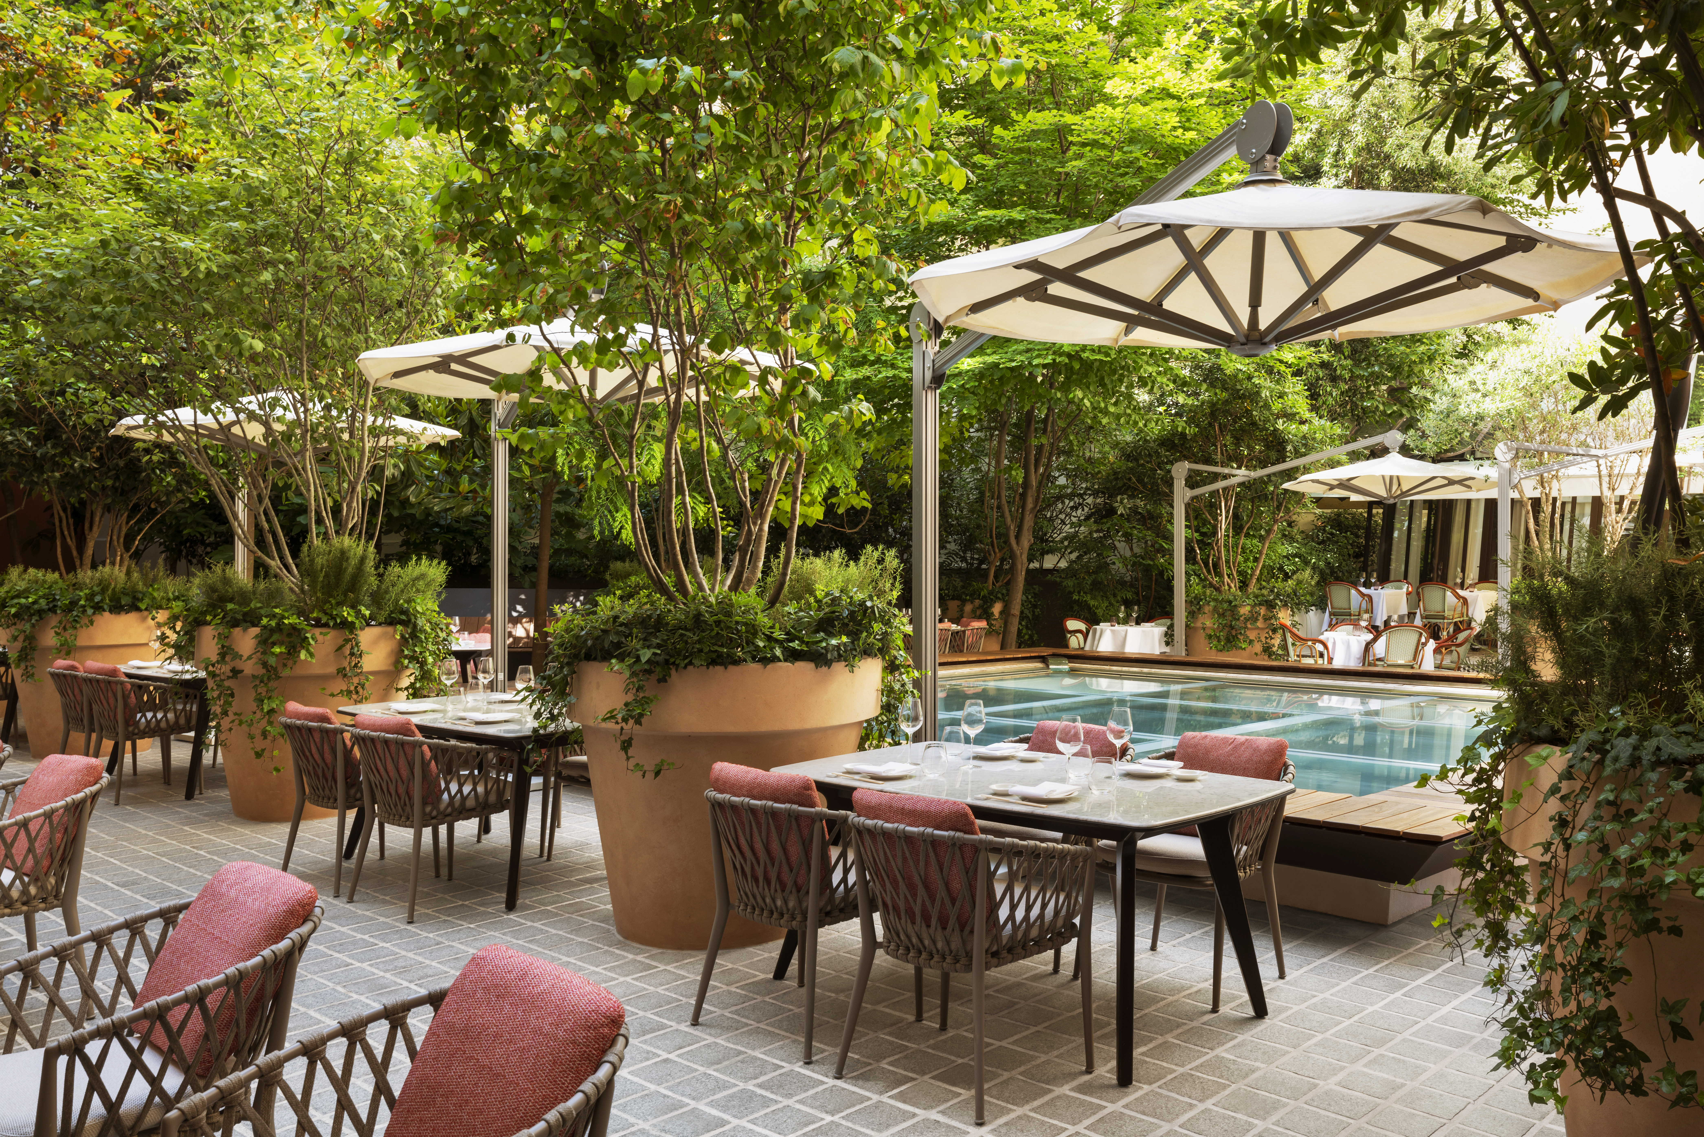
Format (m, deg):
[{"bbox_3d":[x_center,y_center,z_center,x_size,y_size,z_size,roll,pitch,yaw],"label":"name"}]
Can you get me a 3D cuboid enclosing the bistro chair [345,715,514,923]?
[{"bbox_3d":[-1.837,1.044,5.810,0.560,0.820,0.570,0,0,41],"label":"bistro chair"}]

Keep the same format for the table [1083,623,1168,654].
[{"bbox_3d":[3.180,1.042,15.304,0.900,0.760,0.900,0,0,42],"label":"table"}]

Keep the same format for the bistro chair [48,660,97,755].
[{"bbox_3d":[-4.960,1.044,8.884,0.570,0.800,0.570,0,0,42],"label":"bistro chair"}]

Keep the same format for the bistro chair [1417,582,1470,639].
[{"bbox_3d":[7.010,0.602,15.700,0.580,0.860,0.580,0,0,44],"label":"bistro chair"}]

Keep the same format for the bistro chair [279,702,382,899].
[{"bbox_3d":[-2.306,1.042,6.228,0.560,0.820,0.570,0,0,41],"label":"bistro chair"}]

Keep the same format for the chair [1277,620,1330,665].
[{"bbox_3d":[4.985,1.004,14.600,0.580,0.850,0.580,0,0,13],"label":"chair"}]

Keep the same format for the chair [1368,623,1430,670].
[{"bbox_3d":[5.430,0.994,13.254,0.590,0.870,0.590,0,0,7],"label":"chair"}]

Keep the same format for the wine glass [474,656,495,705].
[{"bbox_3d":[-1.895,0.586,6.862,0.087,0.240,0.087,0,0,0],"label":"wine glass"}]

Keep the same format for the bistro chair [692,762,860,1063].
[{"bbox_3d":[-0.147,1.051,4.275,0.560,0.820,0.570,0,0,41],"label":"bistro chair"}]

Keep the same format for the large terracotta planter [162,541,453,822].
[{"bbox_3d":[-3.270,0.644,7.970,1.680,1.600,1.650,0,0,0],"label":"large terracotta planter"}]

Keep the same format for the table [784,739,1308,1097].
[{"bbox_3d":[0.580,1.087,4.529,1.570,0.745,1.010,0,0,42],"label":"table"}]

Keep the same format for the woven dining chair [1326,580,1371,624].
[{"bbox_3d":[6.260,0.600,16.700,0.580,0.860,0.580,0,0,44],"label":"woven dining chair"}]

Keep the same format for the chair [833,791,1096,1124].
[{"bbox_3d":[0.323,1.053,3.850,0.560,0.820,0.570,0,0,41],"label":"chair"}]

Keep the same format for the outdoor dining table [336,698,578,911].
[{"bbox_3d":[-1.735,1.080,6.509,1.580,0.745,1.010,0,0,41],"label":"outdoor dining table"}]

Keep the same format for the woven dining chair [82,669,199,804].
[{"bbox_3d":[-4.530,1.045,8.484,0.570,0.800,0.570,0,0,42],"label":"woven dining chair"}]

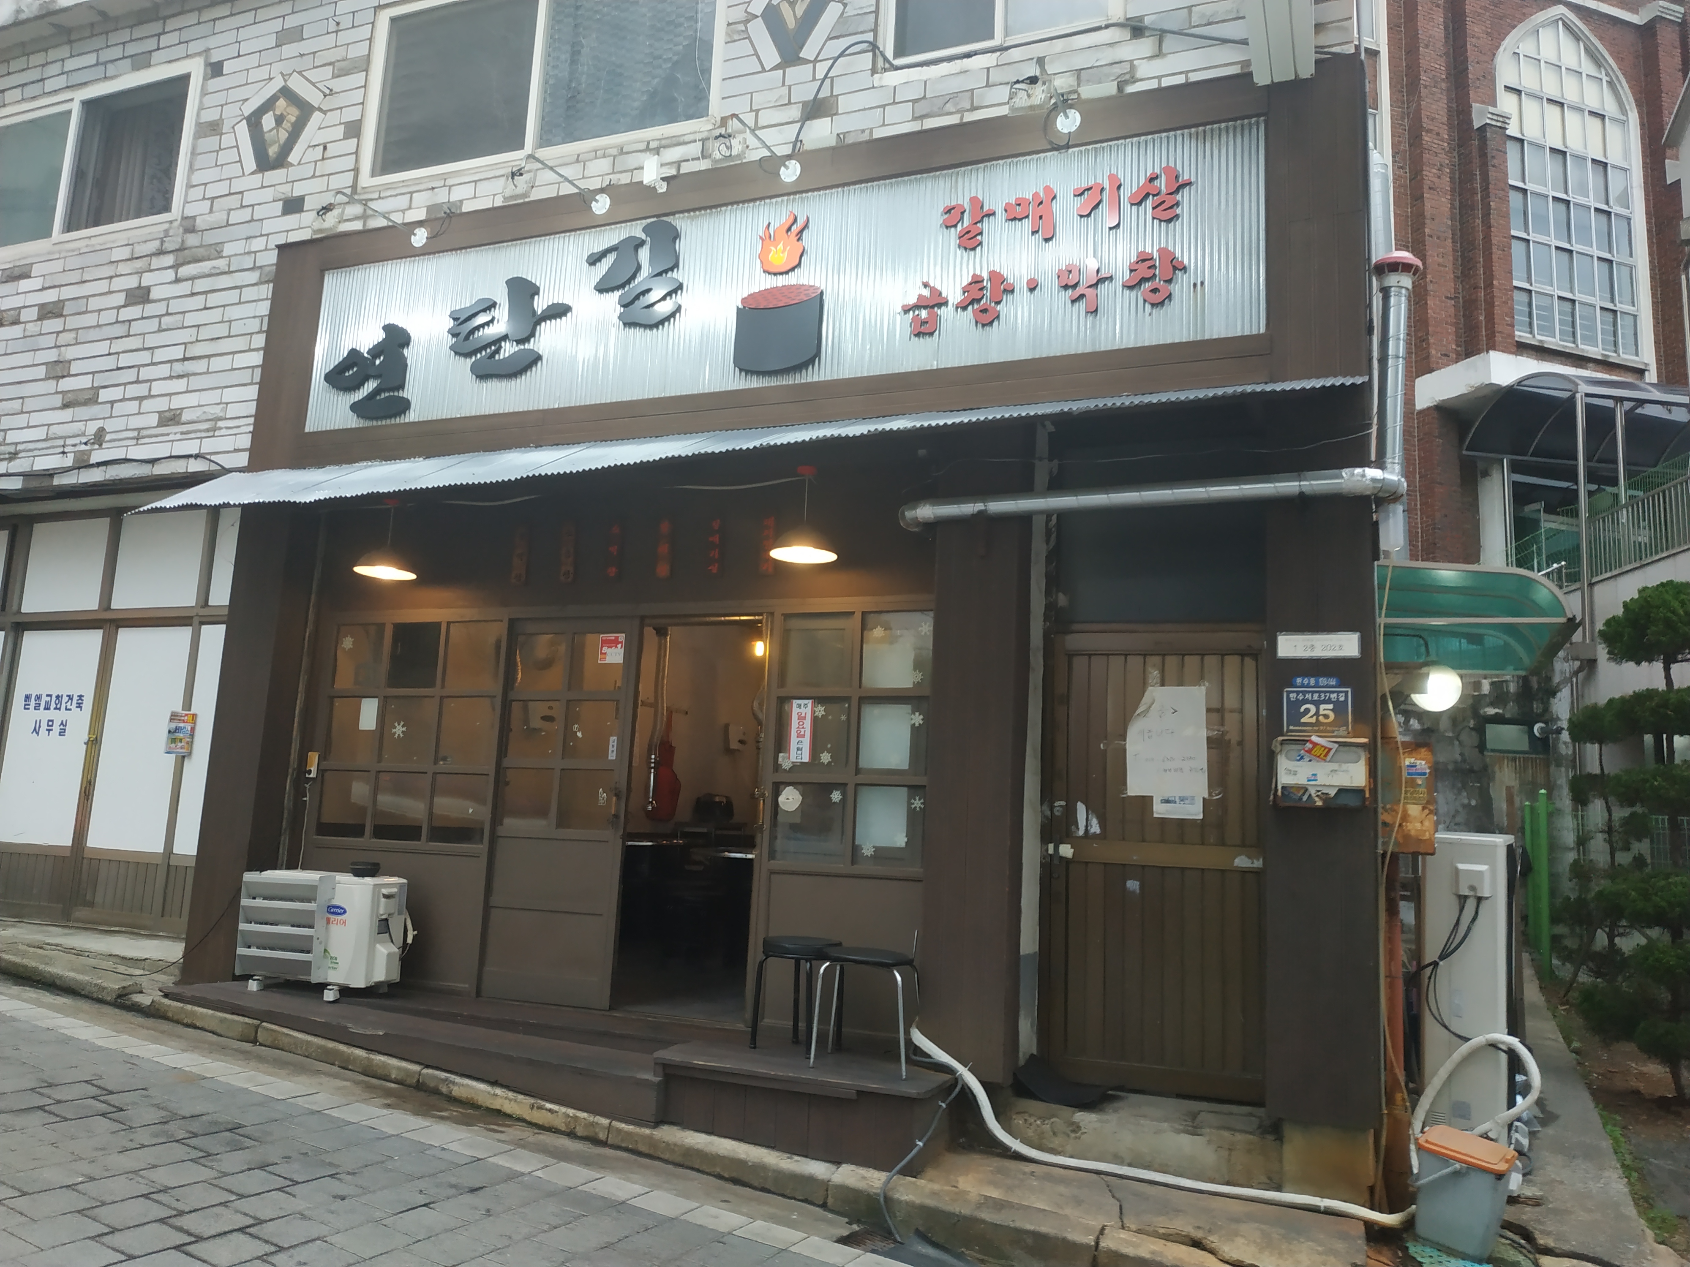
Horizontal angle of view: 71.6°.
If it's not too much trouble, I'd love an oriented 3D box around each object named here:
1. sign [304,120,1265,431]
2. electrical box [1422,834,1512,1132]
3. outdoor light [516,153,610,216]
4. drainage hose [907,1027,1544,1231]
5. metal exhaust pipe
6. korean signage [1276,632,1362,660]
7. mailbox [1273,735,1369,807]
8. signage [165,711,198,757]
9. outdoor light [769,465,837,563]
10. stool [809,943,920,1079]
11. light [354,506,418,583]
[{"bbox_3d":[-0.670,-1.709,5.980,5.310,0.990,0.100,-1,-9,21],"label":"sign"},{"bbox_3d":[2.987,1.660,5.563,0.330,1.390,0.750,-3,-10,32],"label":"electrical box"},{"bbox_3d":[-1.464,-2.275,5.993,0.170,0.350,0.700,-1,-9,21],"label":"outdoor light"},{"bbox_3d":[1.369,1.779,4.487,2.320,0.690,0.340,-1,-9,21],"label":"drainage hose"},{"bbox_3d":[1.235,-0.568,5.017,2.100,0.150,0.170,-1,-10,21],"label":"metal exhaust pipe"},{"bbox_3d":[1.904,0.048,4.709,0.313,0.102,0.020,-1,-10,21],"label":"korean signage"},{"bbox_3d":[1.860,0.549,4.589,0.340,0.260,0.110,-1,-10,21],"label":"mailbox"},{"bbox_3d":[-4.037,0.608,7.129,0.210,0.260,0.040,-1,-9,21],"label":"signage"},{"bbox_3d":[-0.180,-0.566,5.380,0.312,0.430,0.312,3,-9,0],"label":"outdoor light"},{"bbox_3d":[0.087,1.511,4.726,0.390,0.450,0.370,-1,-9,21],"label":"stool"},{"bbox_3d":[-2.439,-0.505,6.262,0.312,0.370,0.312,-1,-10,21],"label":"light"}]

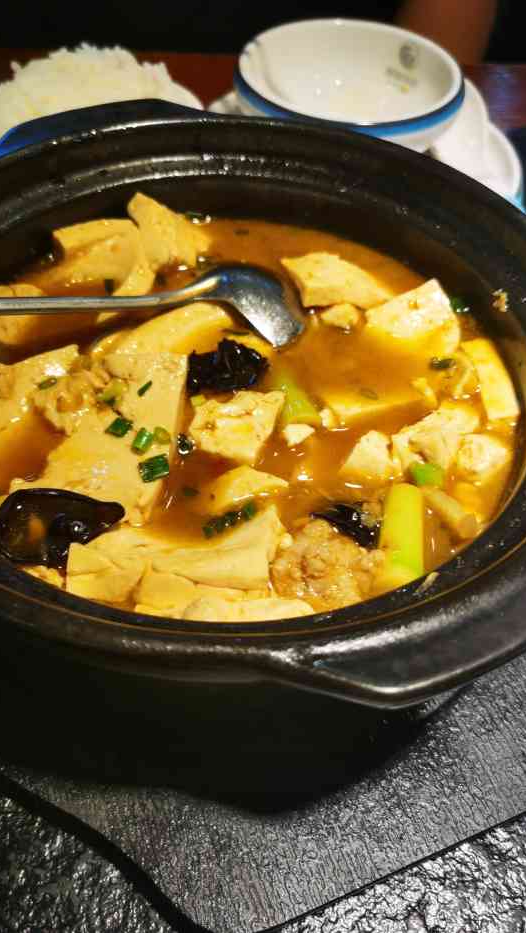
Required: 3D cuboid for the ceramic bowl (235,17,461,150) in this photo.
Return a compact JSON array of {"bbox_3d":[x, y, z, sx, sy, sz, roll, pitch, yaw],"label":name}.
[{"bbox_3d":[0.046,-0.192,0.400,0.117,0.053,0.117,2,53,0],"label":"ceramic bowl"}]

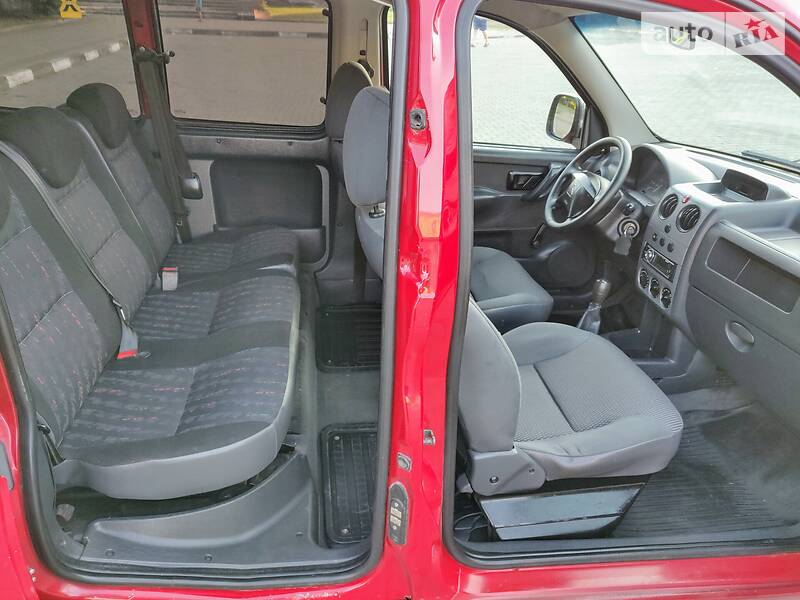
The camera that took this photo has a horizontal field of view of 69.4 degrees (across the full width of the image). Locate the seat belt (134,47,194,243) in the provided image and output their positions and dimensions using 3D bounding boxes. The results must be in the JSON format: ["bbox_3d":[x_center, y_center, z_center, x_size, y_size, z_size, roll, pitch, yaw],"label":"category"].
[{"bbox_3d":[-0.875,-0.558,2.183,0.143,0.714,0.092,0,26,-8],"label":"seat belt"}]

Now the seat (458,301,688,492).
[{"bbox_3d":[0.292,-0.037,1.433,0.877,0.903,0.525,0,26,-8],"label":"seat"}]

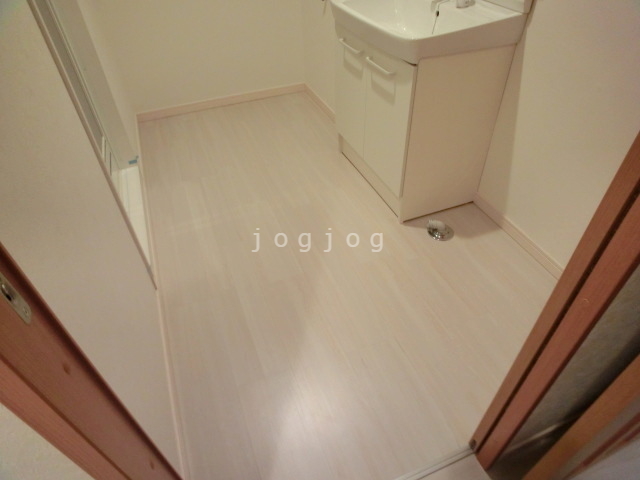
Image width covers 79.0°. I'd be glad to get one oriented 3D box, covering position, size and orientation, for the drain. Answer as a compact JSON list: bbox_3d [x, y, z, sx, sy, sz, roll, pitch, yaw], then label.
[{"bbox_3d":[0.546,-0.064,1.743,0.120,0.065,0.120,7,42,12],"label":"drain"}]

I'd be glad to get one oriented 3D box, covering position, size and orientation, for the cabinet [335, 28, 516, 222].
[{"bbox_3d":[0.418,-0.617,1.885,0.439,0.720,0.712,-16,43,-14],"label":"cabinet"}]

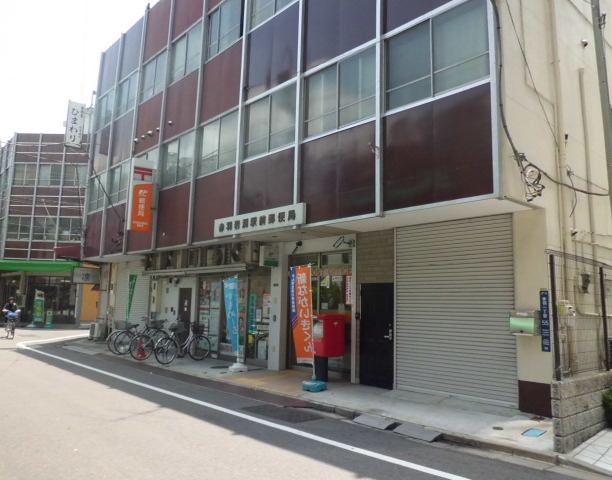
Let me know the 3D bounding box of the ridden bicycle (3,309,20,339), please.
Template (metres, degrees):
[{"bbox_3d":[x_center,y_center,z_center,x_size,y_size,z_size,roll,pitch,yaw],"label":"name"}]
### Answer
[{"bbox_3d":[-10.905,3.103,17.800,0.580,1.080,1.720,8,-11,-34],"label":"ridden bicycle"}]

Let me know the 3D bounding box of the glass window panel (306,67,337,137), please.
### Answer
[{"bbox_3d":[0.305,-2.823,9.908,0.060,1.260,0.940,9,-11,-43],"label":"glass window panel"}]

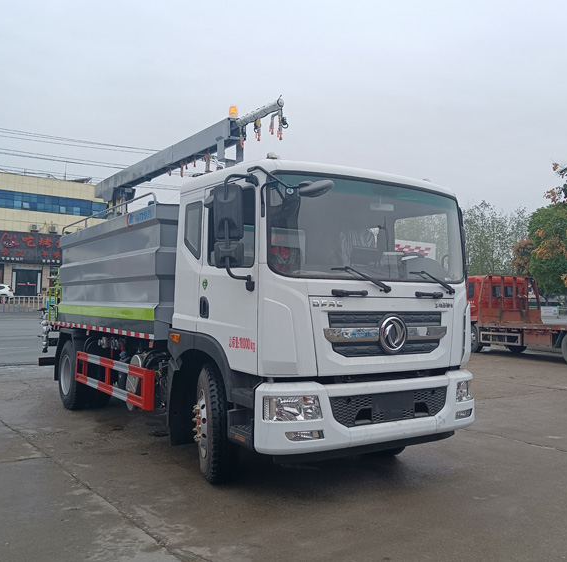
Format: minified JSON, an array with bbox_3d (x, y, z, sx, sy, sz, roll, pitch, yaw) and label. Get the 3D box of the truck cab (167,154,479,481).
[{"bbox_3d":[0.374,0.228,5.633,2.400,2.310,2.030,2,-3,-34],"label":"truck cab"}]

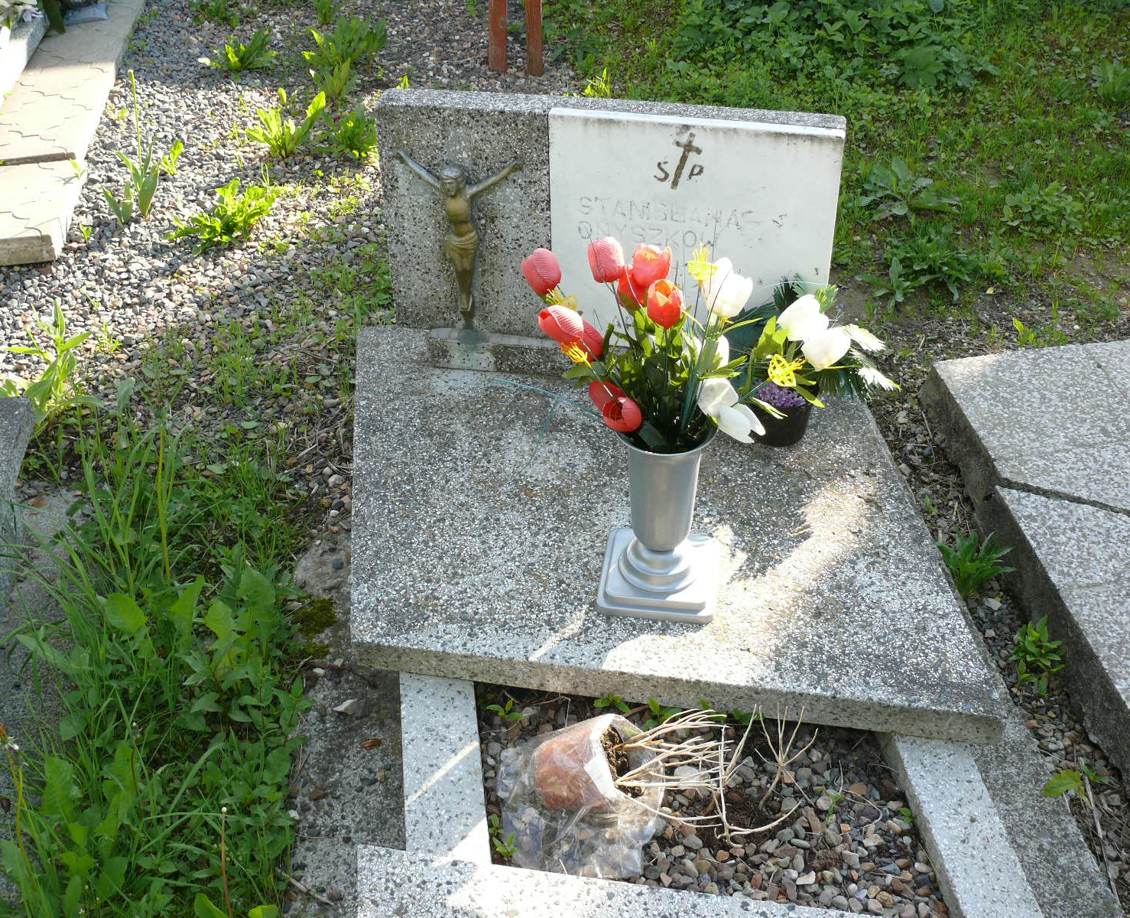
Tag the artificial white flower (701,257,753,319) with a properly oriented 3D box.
[{"bbox_3d":[0.189,-0.198,1.433,0.060,0.076,0.056,5,39,-4],"label":"artificial white flower"}]

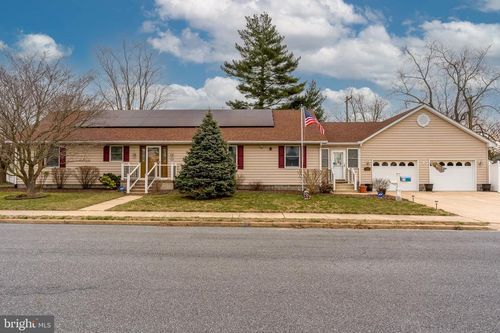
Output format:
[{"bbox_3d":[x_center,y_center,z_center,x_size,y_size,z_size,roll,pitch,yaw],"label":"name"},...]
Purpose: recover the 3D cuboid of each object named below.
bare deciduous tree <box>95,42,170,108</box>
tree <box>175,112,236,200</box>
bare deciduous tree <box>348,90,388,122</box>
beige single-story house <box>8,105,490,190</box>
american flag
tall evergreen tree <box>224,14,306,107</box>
[{"bbox_3d":[-13.900,-6.700,38.000,9.000,16.700,9.000,0,0,0],"label":"bare deciduous tree"},{"bbox_3d":[-2.480,-0.670,18.000,3.450,4.750,3.450,0,0,0],"label":"tree"},{"bbox_3d":[17.800,-4.900,48.000,6.300,13.100,6.300,0,0,0],"label":"bare deciduous tree"},{"bbox_3d":[0.100,-1.420,25.400,31.600,6.200,10.600,0,0,0],"label":"beige single-story house"},{"bbox_3d":[4.080,-2.790,20.200,1.270,1.520,0.400,0,0,0],"label":"american flag"},{"bbox_3d":[1.650,-8.600,39.000,10.000,20.400,10.000,0,0,0],"label":"tall evergreen tree"}]

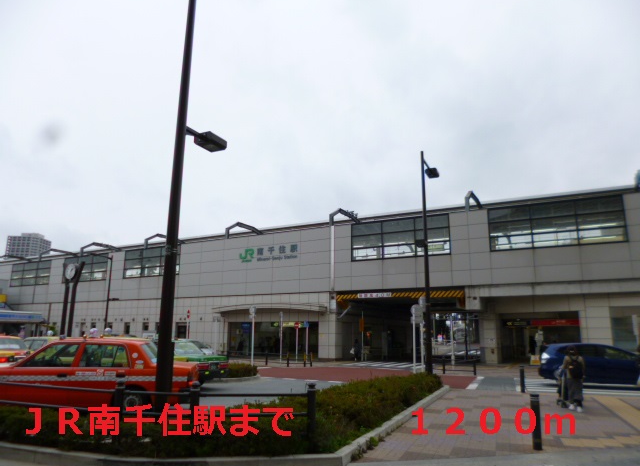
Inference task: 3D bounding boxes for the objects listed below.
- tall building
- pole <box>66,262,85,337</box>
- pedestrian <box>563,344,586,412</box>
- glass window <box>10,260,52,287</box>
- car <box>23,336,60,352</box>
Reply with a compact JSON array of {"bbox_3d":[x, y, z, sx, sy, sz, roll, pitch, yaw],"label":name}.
[{"bbox_3d":[-304.771,51.831,454.502,30.000,104.261,24.000,-3,-14,14],"label":"tall building"},{"bbox_3d":[-12.831,4.179,23.129,0.450,5.450,0.270,1,-13,0],"label":"pole"},{"bbox_3d":[6.086,3.457,10.690,0.500,1.530,0.420,-1,-13,5],"label":"pedestrian"},{"bbox_3d":[-32.471,4.654,49.850,6.607,2.603,0.200,-5,-14,24],"label":"glass window"},{"bbox_3d":[-11.289,5.124,18.493,4.650,1.520,1.690,1,-13,-2],"label":"car"}]

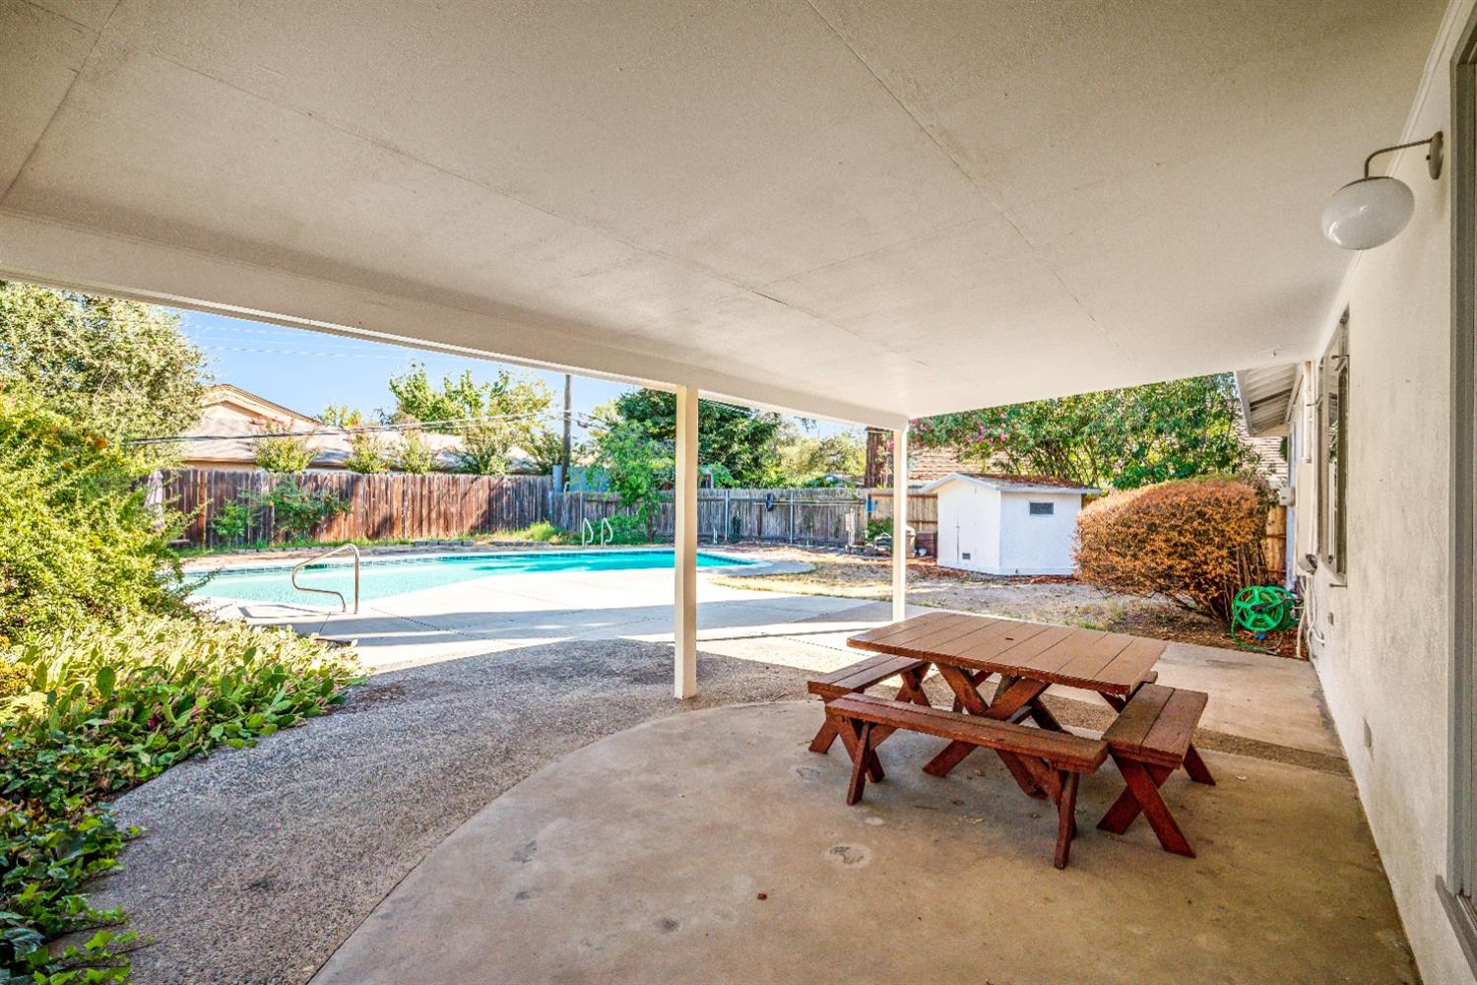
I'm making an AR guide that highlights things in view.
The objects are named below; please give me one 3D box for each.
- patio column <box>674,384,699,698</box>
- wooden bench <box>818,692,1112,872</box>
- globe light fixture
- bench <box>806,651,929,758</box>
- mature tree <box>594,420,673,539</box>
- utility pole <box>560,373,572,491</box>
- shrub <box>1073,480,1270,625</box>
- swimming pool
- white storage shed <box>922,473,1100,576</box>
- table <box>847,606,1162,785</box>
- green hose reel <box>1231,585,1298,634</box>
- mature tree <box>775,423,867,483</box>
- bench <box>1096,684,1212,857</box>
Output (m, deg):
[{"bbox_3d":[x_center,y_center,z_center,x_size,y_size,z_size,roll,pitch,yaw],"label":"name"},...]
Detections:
[{"bbox_3d":[-0.378,0.354,5.030,0.100,2.230,0.122,0,0,37],"label":"patio column"},{"bbox_3d":[0.964,1.222,3.068,1.136,0.409,0.376,0,0,34],"label":"wooden bench"},{"bbox_3d":[1.829,-0.846,1.987,0.250,0.295,0.197,0,0,37],"label":"globe light fixture"},{"bbox_3d":[0.853,1.265,4.250,0.350,0.410,1.090,0,0,40],"label":"bench"},{"bbox_3d":[-3.050,-0.320,20.200,2.400,3.500,2.400,0,0,0],"label":"mature tree"},{"bbox_3d":[-6.630,-3.000,27.000,0.250,9.000,0.250,2,0,0],"label":"utility pole"},{"bbox_3d":[5.016,0.623,8.065,1.850,1.650,1.600,0,0,38],"label":"shrub"},{"bbox_3d":[-4.527,1.991,13.275,10.400,1.300,6.000,0,0,-45],"label":"swimming pool"},{"bbox_3d":[5.280,0.560,13.700,2.350,1.860,2.400,0,0,-17],"label":"white storage shed"},{"bbox_3d":[1.366,1.092,3.548,1.278,0.674,1.065,0,0,38],"label":"table"},{"bbox_3d":[5.409,1.205,7.188,0.330,0.480,0.460,0,0,-30],"label":"green hose reel"},{"bbox_3d":[4.400,-1.100,36.000,6.000,5.200,5.500,0,0,0],"label":"mature tree"},{"bbox_3d":[1.946,1.229,3.225,0.355,0.409,1.115,0,0,38],"label":"bench"}]

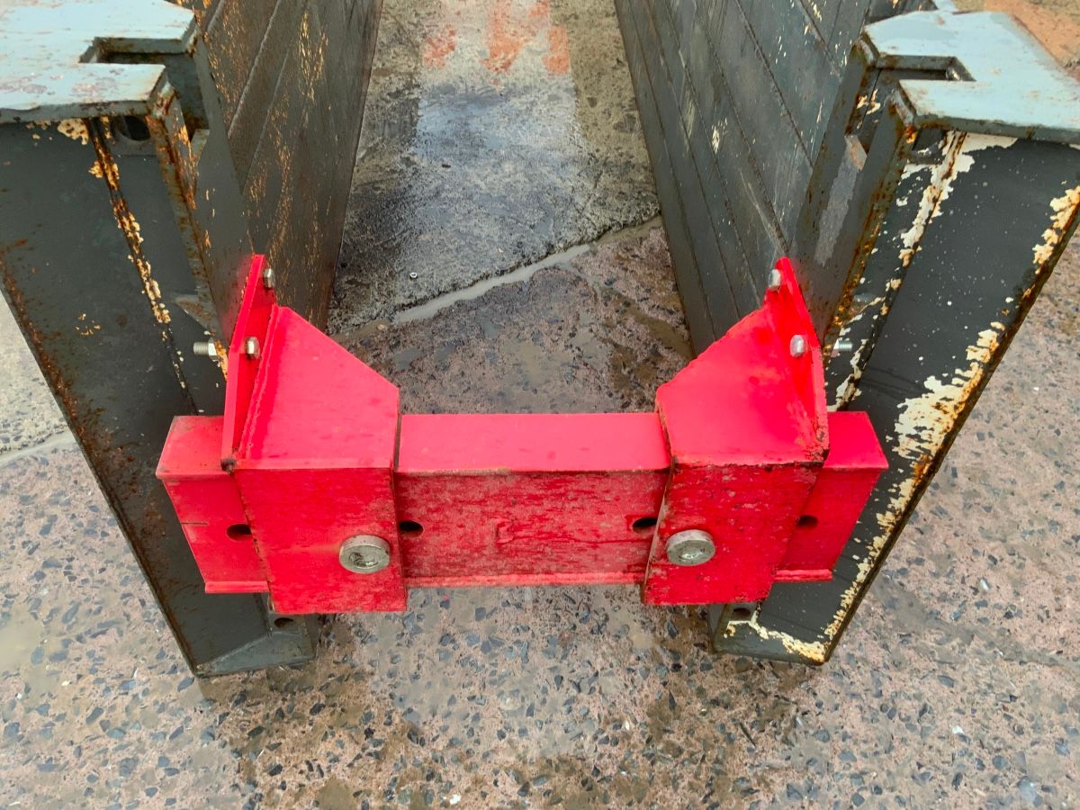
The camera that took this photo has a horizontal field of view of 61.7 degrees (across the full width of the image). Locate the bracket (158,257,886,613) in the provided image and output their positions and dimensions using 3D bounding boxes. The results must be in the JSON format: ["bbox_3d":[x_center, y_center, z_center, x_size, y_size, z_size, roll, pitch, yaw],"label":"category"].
[{"bbox_3d":[-0.021,0.065,1.287,0.900,0.444,0.331,0,47,-4],"label":"bracket"}]

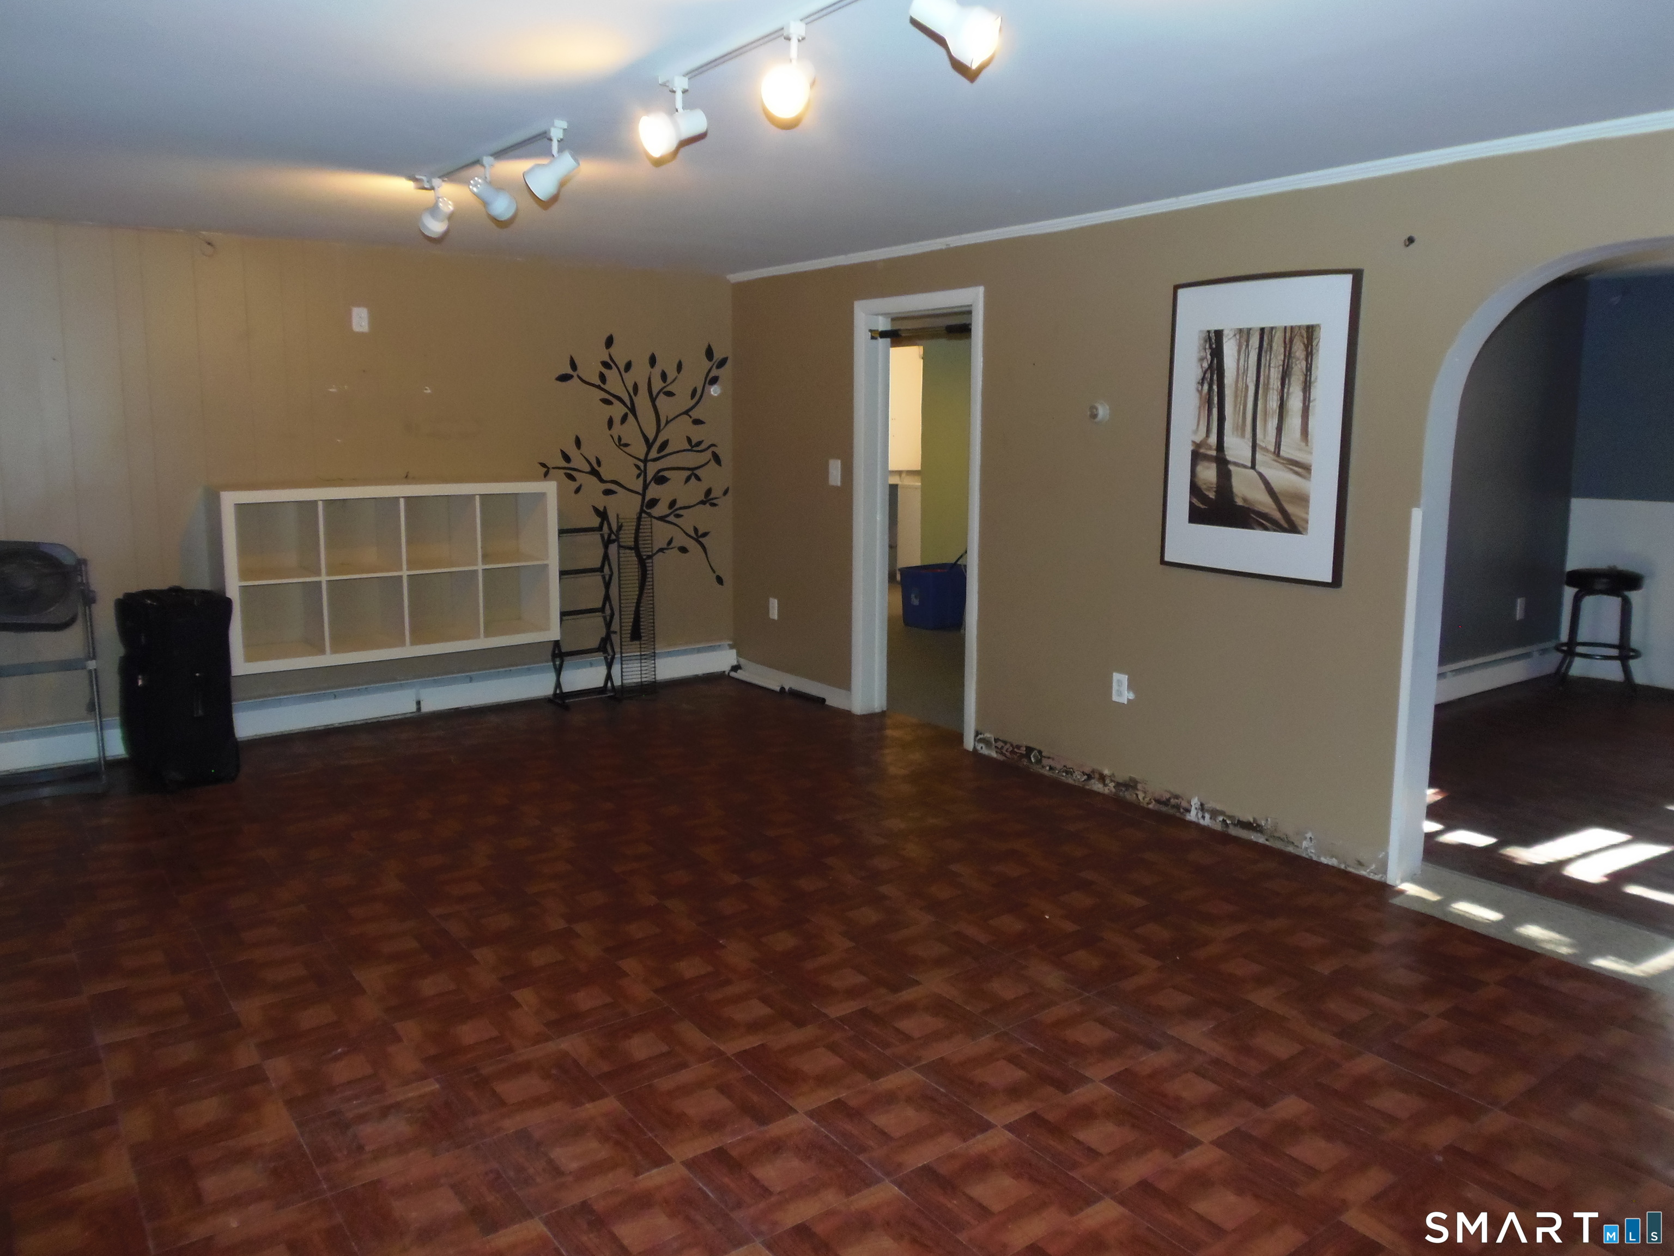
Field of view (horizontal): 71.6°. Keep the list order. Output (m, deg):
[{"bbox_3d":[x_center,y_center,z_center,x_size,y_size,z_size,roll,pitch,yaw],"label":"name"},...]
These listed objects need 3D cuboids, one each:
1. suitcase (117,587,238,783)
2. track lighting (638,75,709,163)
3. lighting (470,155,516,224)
[{"bbox_3d":[-2.795,0.243,4.935,0.420,0.760,0.300,9,13,43],"label":"suitcase"},{"bbox_3d":[-0.383,-1.192,2.723,0.160,0.198,0.103,-5,11,-29],"label":"track lighting"},{"bbox_3d":[-1.054,-1.340,3.556,0.103,0.198,0.160,4,11,22],"label":"lighting"}]

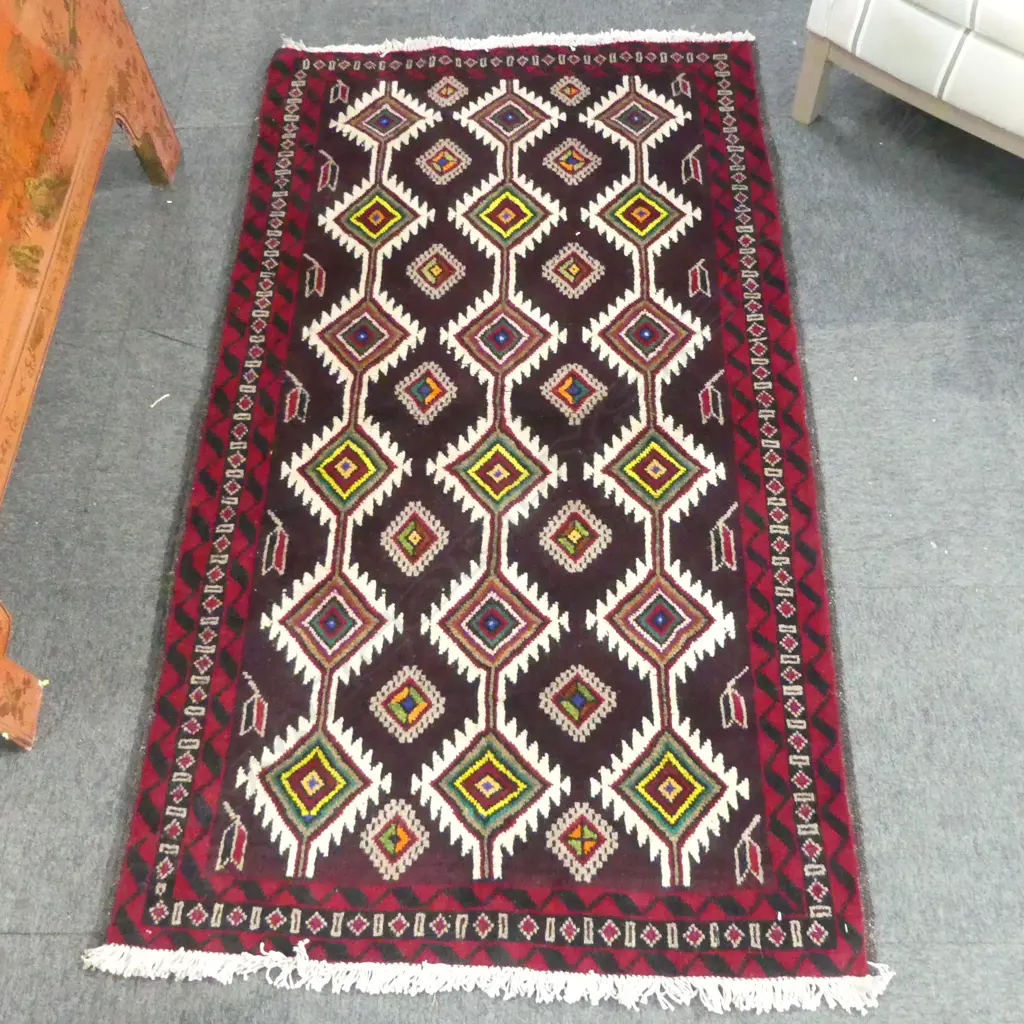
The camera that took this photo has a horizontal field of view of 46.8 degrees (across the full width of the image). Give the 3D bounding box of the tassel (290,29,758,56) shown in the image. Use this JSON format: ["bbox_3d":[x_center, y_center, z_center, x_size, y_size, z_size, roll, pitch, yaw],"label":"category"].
[{"bbox_3d":[0.011,-0.948,2.384,0.955,0.018,0.060,-1,59,1],"label":"tassel"}]

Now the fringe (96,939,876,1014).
[{"bbox_3d":[-0.038,0.581,1.482,1.020,0.020,0.069,1,60,2],"label":"fringe"}]

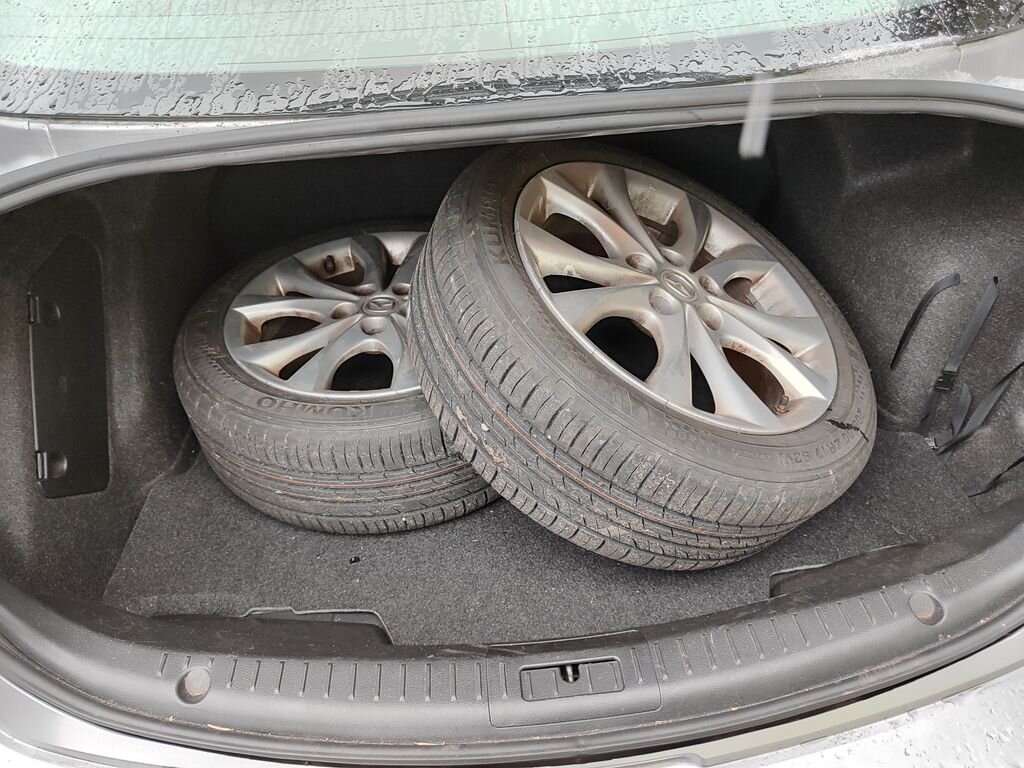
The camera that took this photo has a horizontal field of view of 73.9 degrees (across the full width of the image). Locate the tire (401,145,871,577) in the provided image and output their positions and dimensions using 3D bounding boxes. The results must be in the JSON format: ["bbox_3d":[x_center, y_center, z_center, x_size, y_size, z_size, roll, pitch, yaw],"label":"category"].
[{"bbox_3d":[0.181,-0.072,0.940,0.633,0.212,0.633,33,44,0],"label":"tire"}]

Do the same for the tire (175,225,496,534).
[{"bbox_3d":[-0.207,-0.054,1.135,0.633,0.212,0.633,-3,40,0],"label":"tire"}]

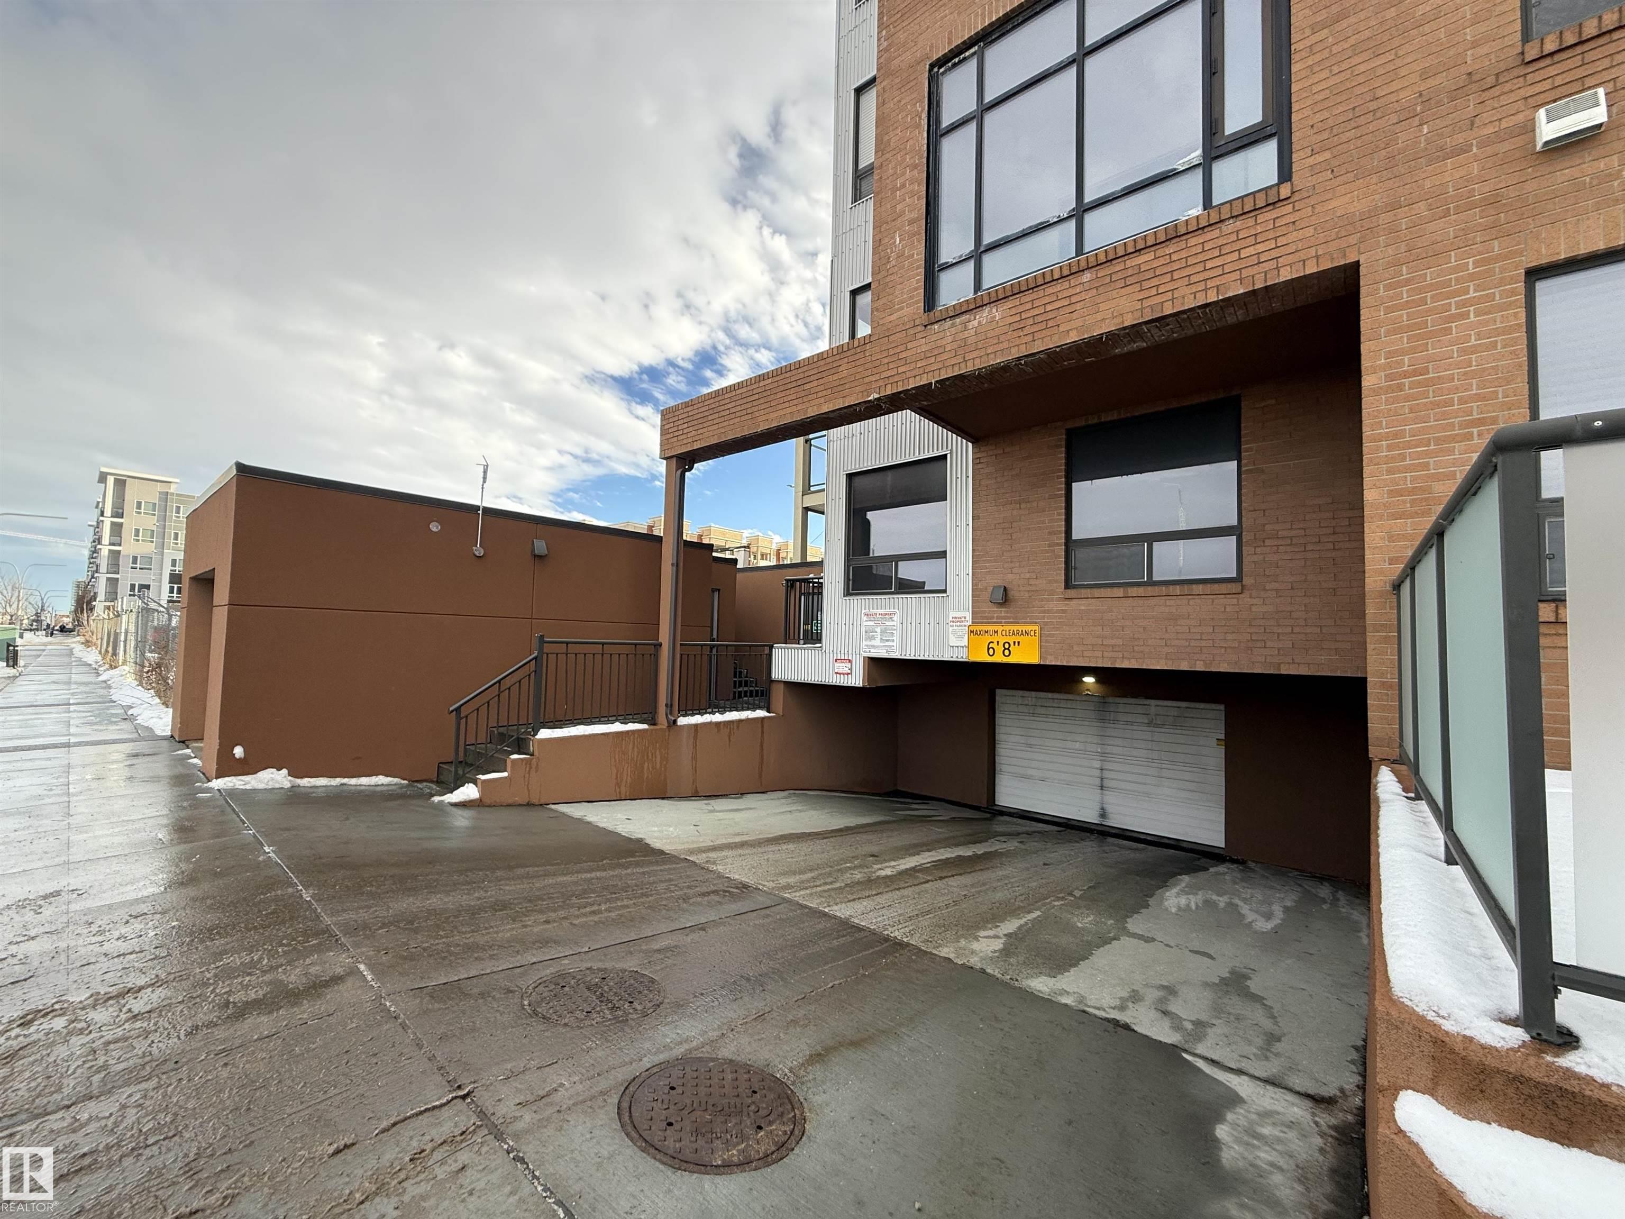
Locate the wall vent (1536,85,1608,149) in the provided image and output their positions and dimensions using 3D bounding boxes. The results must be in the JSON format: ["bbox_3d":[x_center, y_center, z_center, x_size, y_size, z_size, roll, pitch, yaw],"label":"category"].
[{"bbox_3d":[3.981,-2.588,3.448,0.238,0.220,0.110,-1,-4,41],"label":"wall vent"}]

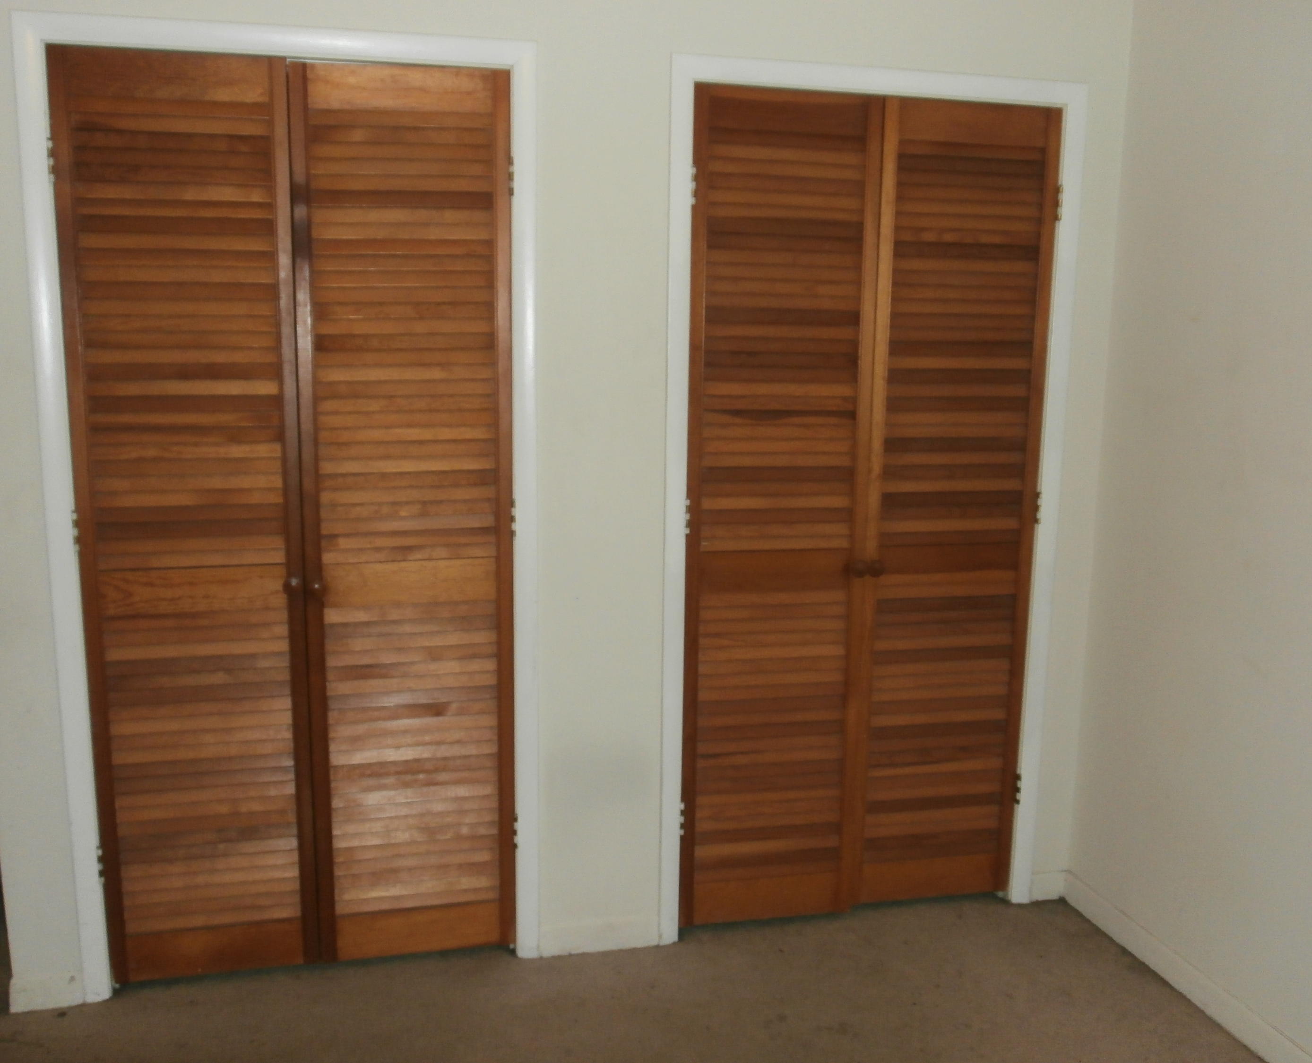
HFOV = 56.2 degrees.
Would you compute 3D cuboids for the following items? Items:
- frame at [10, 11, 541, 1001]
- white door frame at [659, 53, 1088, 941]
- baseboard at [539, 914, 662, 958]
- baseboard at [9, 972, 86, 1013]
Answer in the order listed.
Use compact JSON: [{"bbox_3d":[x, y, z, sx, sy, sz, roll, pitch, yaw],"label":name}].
[{"bbox_3d":[-0.768,0.005,2.689,1.019,2.087,0.080,-2,10,-13],"label":"frame"},{"bbox_3d":[0.510,-0.029,2.988,1.013,2.087,0.080,-2,10,-13],"label":"white door frame"},{"bbox_3d":[-0.136,0.981,2.986,0.297,0.080,0.018,-2,10,-13],"label":"baseboard"},{"bbox_3d":[-1.342,1.011,2.703,0.148,0.083,0.018,-2,10,-13],"label":"baseboard"}]

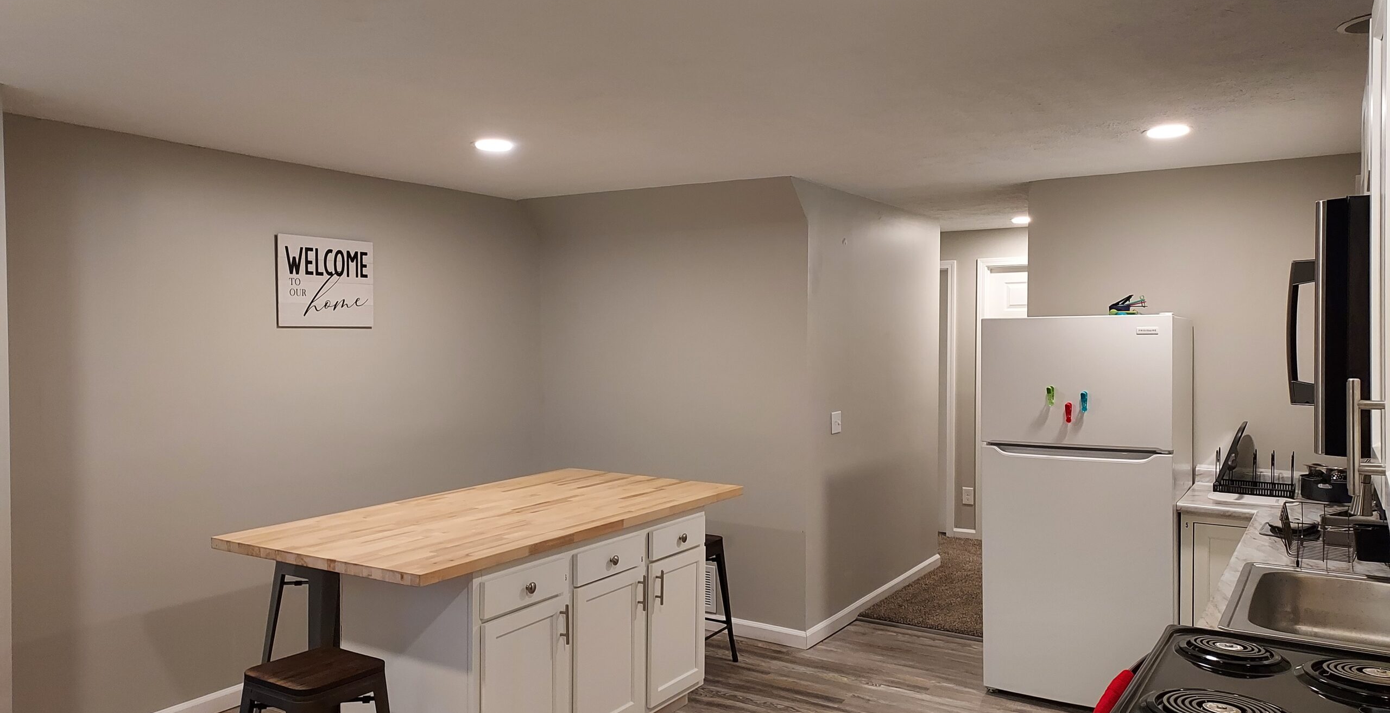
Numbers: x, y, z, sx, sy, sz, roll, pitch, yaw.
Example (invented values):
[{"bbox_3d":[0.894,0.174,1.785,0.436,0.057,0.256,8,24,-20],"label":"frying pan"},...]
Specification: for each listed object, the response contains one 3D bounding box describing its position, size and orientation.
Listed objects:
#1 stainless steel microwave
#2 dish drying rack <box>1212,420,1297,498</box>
[{"bbox_3d":[1.331,-0.050,1.712,0.438,0.398,0.757,1,1,32],"label":"stainless steel microwave"},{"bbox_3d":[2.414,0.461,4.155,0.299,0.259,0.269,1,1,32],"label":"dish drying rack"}]

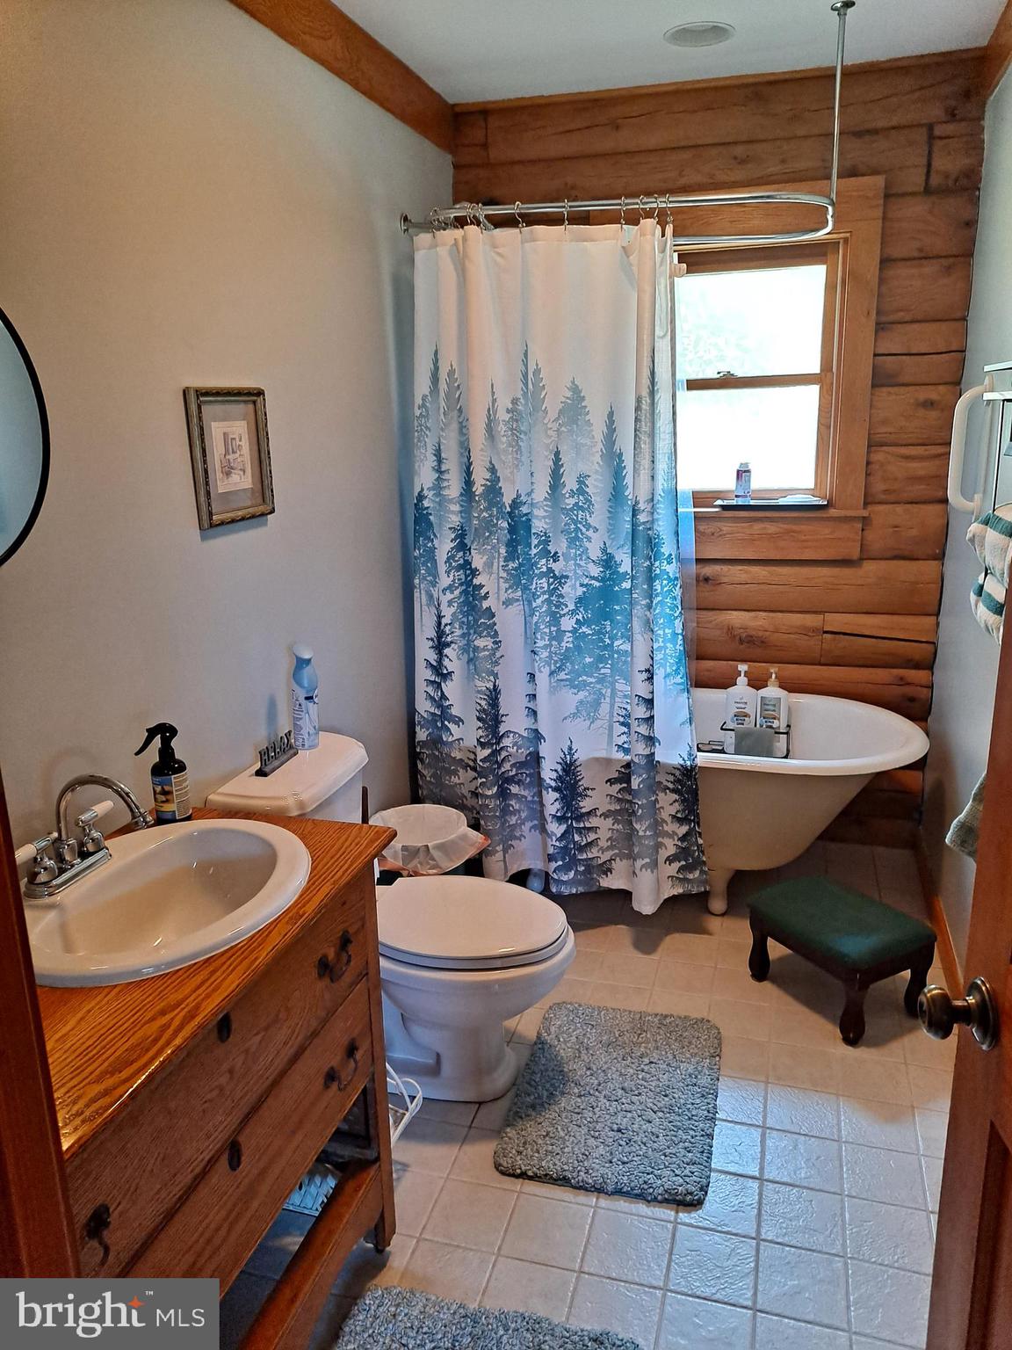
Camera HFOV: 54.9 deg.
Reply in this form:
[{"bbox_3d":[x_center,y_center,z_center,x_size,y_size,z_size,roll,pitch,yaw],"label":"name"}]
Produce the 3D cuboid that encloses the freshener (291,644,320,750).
[{"bbox_3d":[-0.479,0.051,2.329,0.064,0.242,0.064,3,15,16],"label":"freshener"}]

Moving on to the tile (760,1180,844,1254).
[{"bbox_3d":[0.562,1.031,1.846,0.149,0.010,0.149,3,15,16],"label":"tile"}]

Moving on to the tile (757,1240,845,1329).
[{"bbox_3d":[0.531,1.093,1.742,0.151,0.010,0.151,3,15,16],"label":"tile"}]

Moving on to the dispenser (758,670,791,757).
[{"bbox_3d":[0.779,0.103,2.802,0.091,0.252,0.062,3,15,16],"label":"dispenser"}]

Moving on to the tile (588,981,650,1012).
[{"bbox_3d":[0.295,0.857,2.541,0.149,0.010,0.149,3,15,16],"label":"tile"}]

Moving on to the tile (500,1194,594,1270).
[{"bbox_3d":[0.081,1.070,1.872,0.151,0.010,0.151,3,15,16],"label":"tile"}]

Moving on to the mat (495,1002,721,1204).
[{"bbox_3d":[0.251,0.936,2.210,0.432,0.020,0.600,2,15,14],"label":"mat"}]

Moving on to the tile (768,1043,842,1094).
[{"bbox_3d":[0.707,0.937,2.322,0.151,0.010,0.151,3,15,16],"label":"tile"}]

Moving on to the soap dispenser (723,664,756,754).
[{"bbox_3d":[0.686,0.095,2.835,0.091,0.256,0.062,3,15,16],"label":"soap dispenser"}]

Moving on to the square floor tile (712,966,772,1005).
[{"bbox_3d":[0.634,0.839,2.611,0.150,0.010,0.150,3,15,16],"label":"square floor tile"}]

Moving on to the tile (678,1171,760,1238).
[{"bbox_3d":[0.417,1.028,1.897,0.150,0.010,0.150,3,15,16],"label":"tile"}]

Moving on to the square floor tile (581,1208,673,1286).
[{"bbox_3d":[0.226,1.058,1.797,0.150,0.010,0.150,3,15,16],"label":"square floor tile"}]

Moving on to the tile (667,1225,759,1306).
[{"bbox_3d":[0.373,1.066,1.754,0.150,0.010,0.150,3,15,16],"label":"tile"}]

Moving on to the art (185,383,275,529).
[{"bbox_3d":[-0.571,-0.458,2.038,0.028,0.266,0.257,3,15,16],"label":"art"}]

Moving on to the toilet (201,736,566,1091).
[{"bbox_3d":[-0.201,0.574,2.233,0.755,0.735,0.490,3,15,16],"label":"toilet"}]

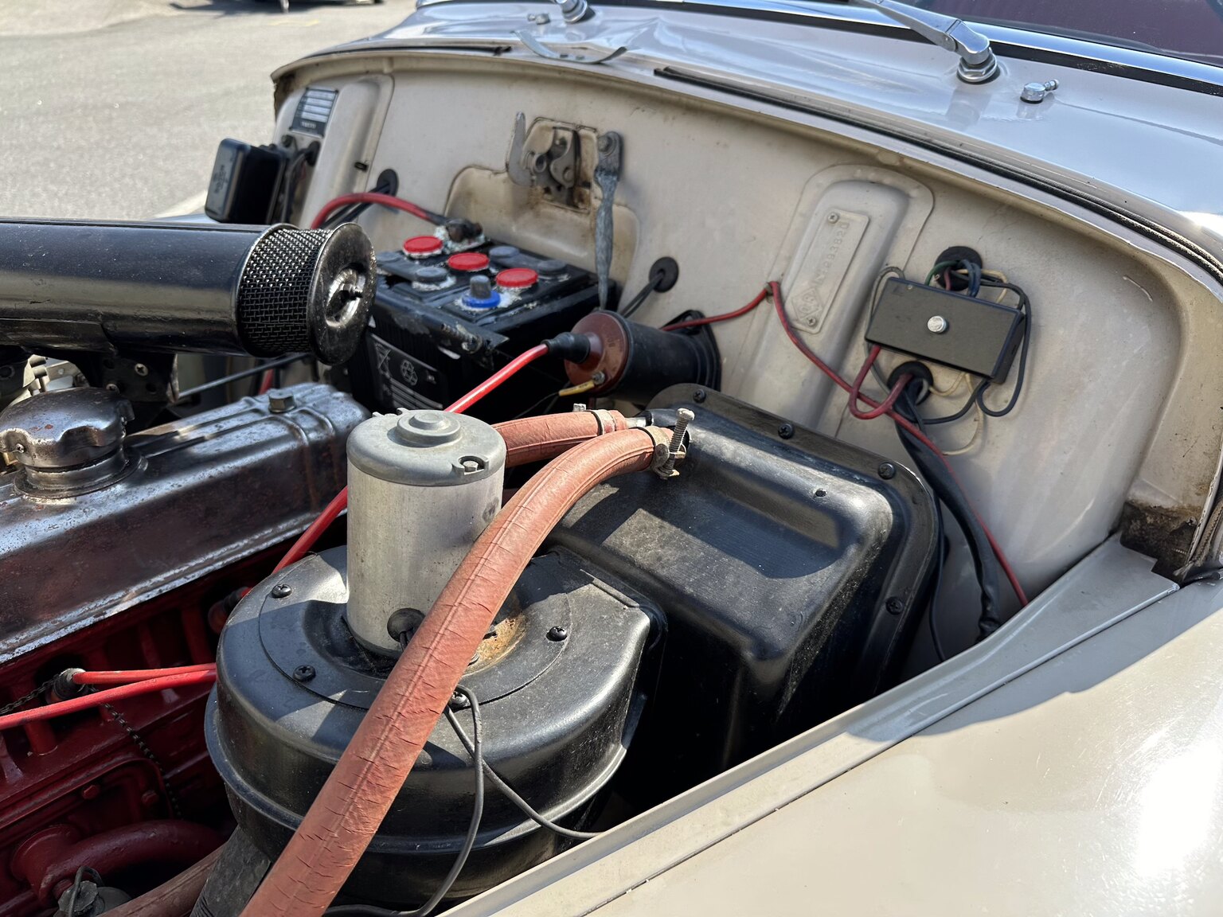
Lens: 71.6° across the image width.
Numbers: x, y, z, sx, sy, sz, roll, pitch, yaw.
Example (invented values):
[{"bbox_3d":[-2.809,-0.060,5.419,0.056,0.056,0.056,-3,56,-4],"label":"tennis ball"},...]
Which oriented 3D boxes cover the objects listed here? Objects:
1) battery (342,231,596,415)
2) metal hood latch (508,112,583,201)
[{"bbox_3d":[-0.135,-0.106,0.847,0.210,0.200,0.170,25,39,32],"label":"battery"},{"bbox_3d":[-0.063,-0.289,0.815,0.080,0.085,0.040,25,33,32],"label":"metal hood latch"}]

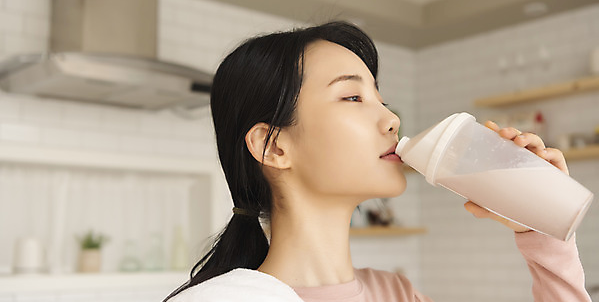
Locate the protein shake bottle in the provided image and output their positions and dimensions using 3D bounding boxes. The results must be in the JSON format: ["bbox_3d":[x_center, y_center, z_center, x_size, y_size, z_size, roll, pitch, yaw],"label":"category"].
[{"bbox_3d":[0.220,0.025,0.932,0.228,0.095,0.095,30,8,26],"label":"protein shake bottle"}]

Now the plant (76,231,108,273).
[{"bbox_3d":[-0.829,0.406,3.200,0.125,0.163,0.120,5,-8,-41],"label":"plant"}]

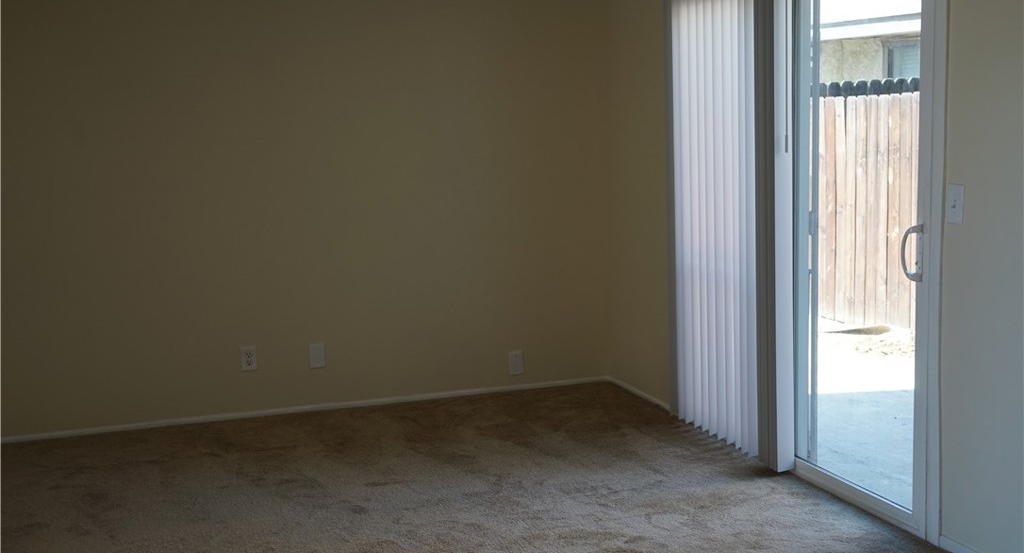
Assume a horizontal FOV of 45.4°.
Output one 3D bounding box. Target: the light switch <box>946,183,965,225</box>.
[{"bbox_3d":[1.318,-0.216,3.657,0.020,0.115,0.070,-4,8,-18],"label":"light switch"}]

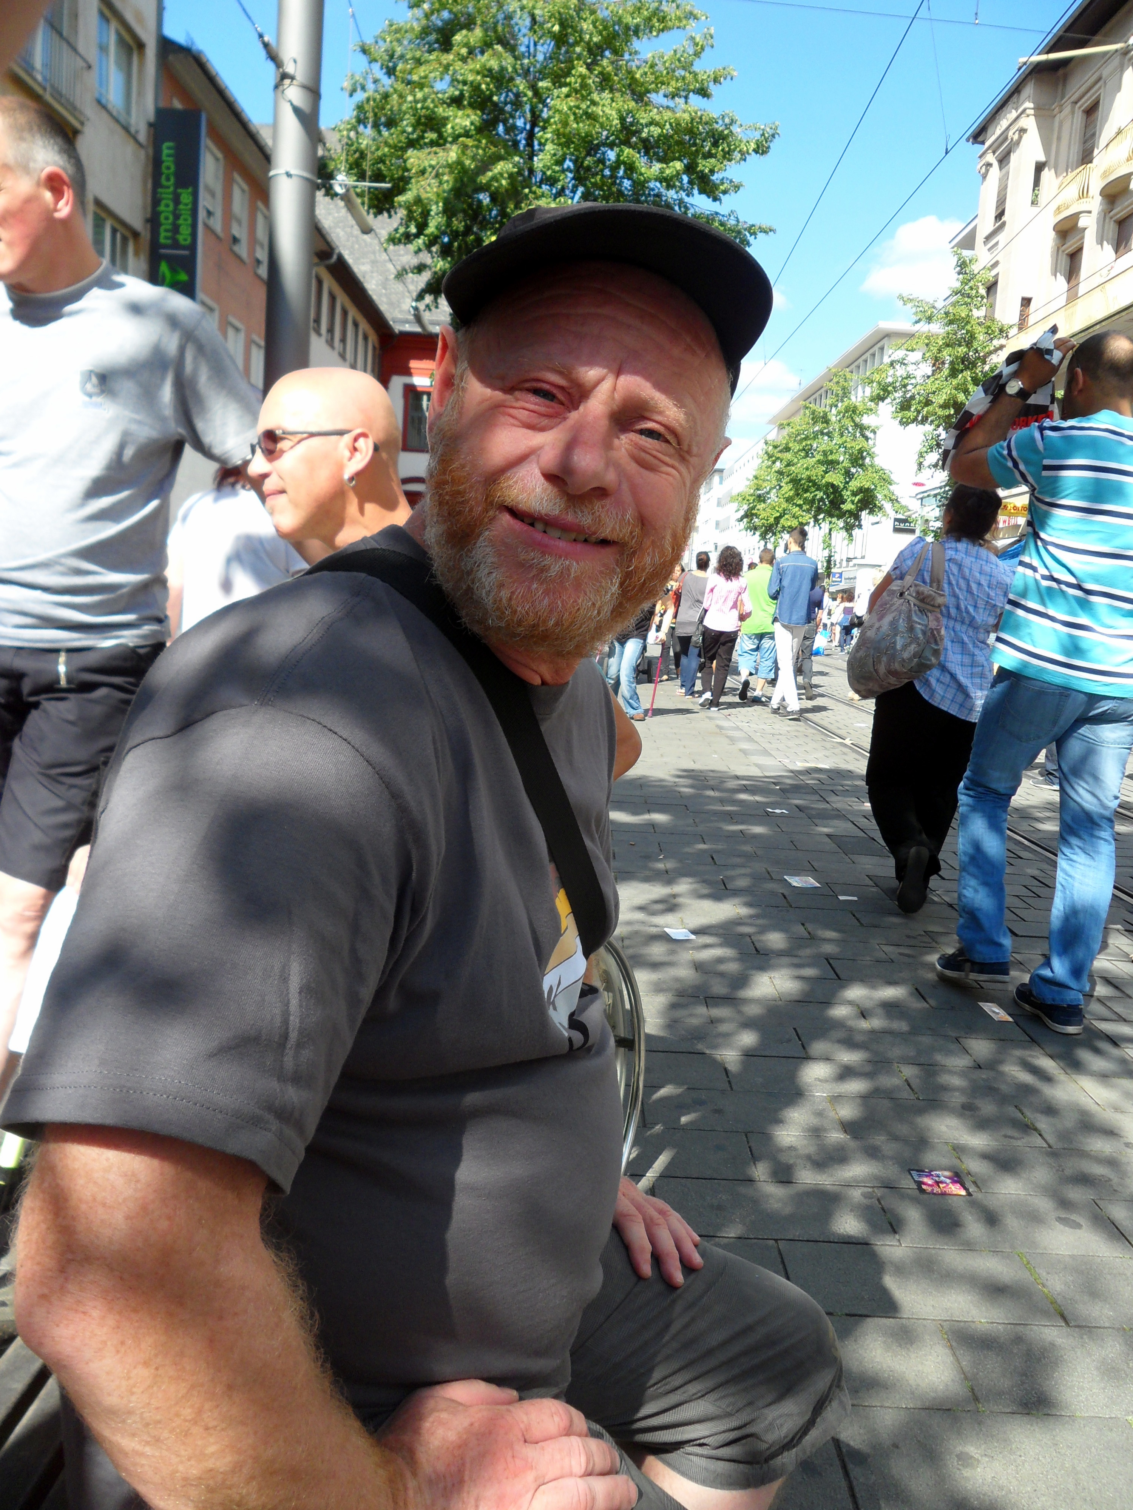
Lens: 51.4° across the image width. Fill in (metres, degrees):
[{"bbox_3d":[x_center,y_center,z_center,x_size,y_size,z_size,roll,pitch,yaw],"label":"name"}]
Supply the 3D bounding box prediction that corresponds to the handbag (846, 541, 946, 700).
[{"bbox_3d":[1.283,-0.523,4.600,0.330,0.580,0.200,7,9,25],"label":"handbag"}]

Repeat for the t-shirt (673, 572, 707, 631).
[{"bbox_3d":[1.461,-1.699,13.200,0.480,0.720,0.300,3,8,0],"label":"t-shirt"}]

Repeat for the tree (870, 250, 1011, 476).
[{"bbox_3d":[7.776,-6.070,24.000,3.300,8.300,3.300,3,8,0],"label":"tree"}]

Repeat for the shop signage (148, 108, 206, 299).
[{"bbox_3d":[-6.115,-8.514,18.500,0.730,3.150,0.190,3,8,0],"label":"shop signage"}]

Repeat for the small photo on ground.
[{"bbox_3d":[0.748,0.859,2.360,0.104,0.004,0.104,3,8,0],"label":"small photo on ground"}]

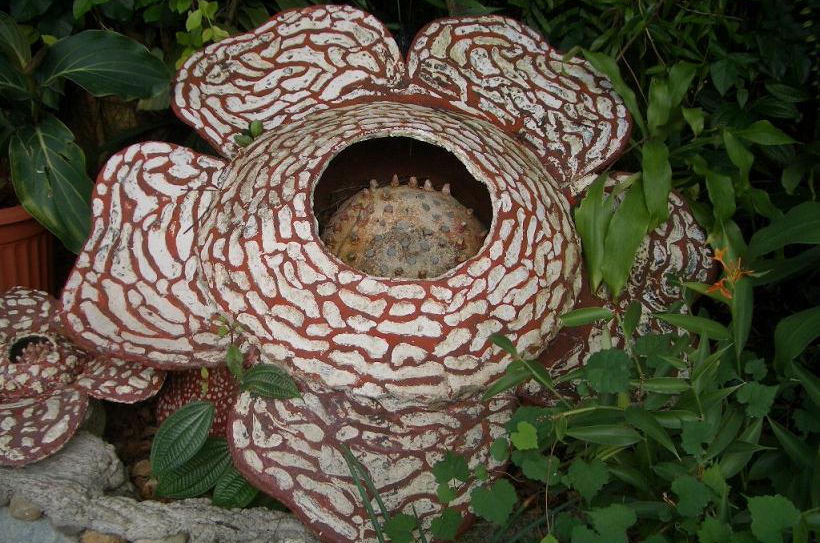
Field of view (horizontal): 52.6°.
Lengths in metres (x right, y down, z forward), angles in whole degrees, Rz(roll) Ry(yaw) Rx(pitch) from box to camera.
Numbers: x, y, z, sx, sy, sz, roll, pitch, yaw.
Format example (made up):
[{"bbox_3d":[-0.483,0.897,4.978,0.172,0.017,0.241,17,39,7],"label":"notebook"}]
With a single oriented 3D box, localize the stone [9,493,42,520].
[{"bbox_3d":[-0.672,0.411,1.450,0.055,0.038,0.042,-4,25,-8],"label":"stone"}]

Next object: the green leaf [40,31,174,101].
[{"bbox_3d":[-0.679,-0.460,1.850,0.275,0.044,0.163,-1,69,-15],"label":"green leaf"}]

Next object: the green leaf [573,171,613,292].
[{"bbox_3d":[0.327,-0.069,1.470,0.062,0.221,0.014,3,-11,12],"label":"green leaf"}]

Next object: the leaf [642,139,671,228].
[{"bbox_3d":[0.447,-0.160,1.504,0.049,0.170,0.024,3,-15,1],"label":"leaf"}]

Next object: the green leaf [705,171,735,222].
[{"bbox_3d":[0.587,-0.141,1.584,0.043,0.107,0.020,-19,-15,13],"label":"green leaf"}]

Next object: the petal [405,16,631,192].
[{"bbox_3d":[0.226,-0.352,1.746,0.476,0.097,0.417,3,65,1],"label":"petal"}]

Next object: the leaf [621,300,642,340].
[{"bbox_3d":[0.368,0.081,1.377,0.028,0.015,0.071,12,70,4],"label":"leaf"}]

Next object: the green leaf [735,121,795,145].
[{"bbox_3d":[0.752,-0.293,1.750,0.121,0.017,0.055,19,71,24],"label":"green leaf"}]

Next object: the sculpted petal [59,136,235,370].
[{"bbox_3d":[-0.491,-0.032,1.552,0.318,0.097,0.455,-4,60,-7],"label":"sculpted petal"}]

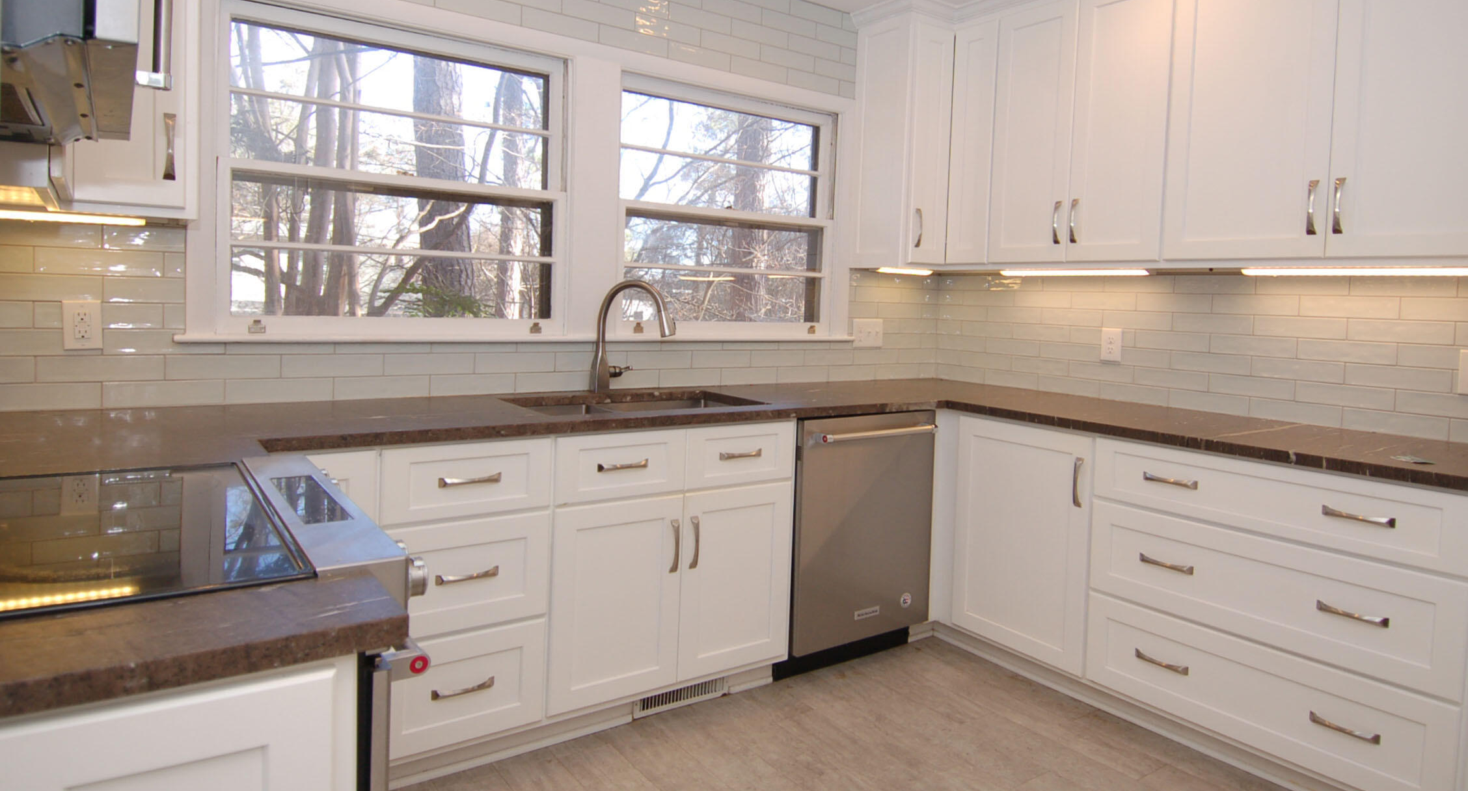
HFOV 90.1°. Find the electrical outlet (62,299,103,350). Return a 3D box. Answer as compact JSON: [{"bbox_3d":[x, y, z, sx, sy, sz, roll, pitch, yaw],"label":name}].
[{"bbox_3d":[-1.700,-0.182,1.914,0.079,0.128,0.011,-1,6,-30],"label":"electrical outlet"}]

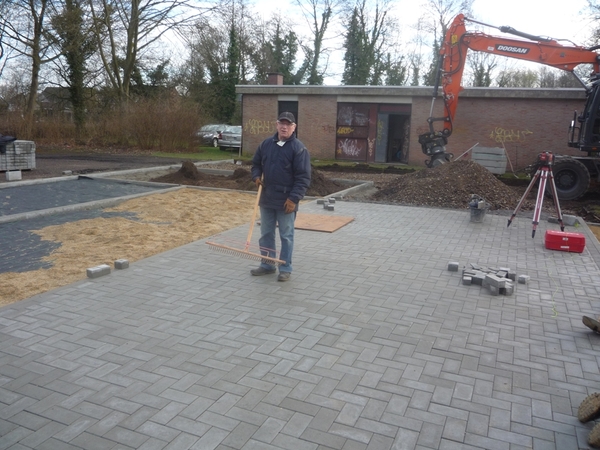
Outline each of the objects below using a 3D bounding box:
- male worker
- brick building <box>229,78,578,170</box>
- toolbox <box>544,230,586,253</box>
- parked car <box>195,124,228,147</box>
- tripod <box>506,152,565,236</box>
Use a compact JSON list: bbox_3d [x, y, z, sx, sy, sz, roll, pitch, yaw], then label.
[{"bbox_3d":[-0.195,-0.297,5.404,0.570,1.710,0.400,5,12,17],"label":"male worker"},{"bbox_3d":[5.227,-4.851,25.425,14.870,3.170,7.500,7,12,22],"label":"brick building"},{"bbox_3d":[3.711,0.234,7.275,0.480,0.210,0.300,7,12,24],"label":"toolbox"},{"bbox_3d":[-5.490,-5.879,34.000,1.770,1.460,4.450,7,12,22],"label":"parked car"},{"bbox_3d":[3.759,-0.491,8.116,0.880,1.310,0.770,7,12,22],"label":"tripod"}]

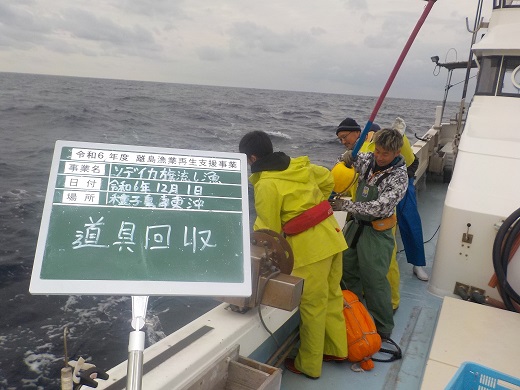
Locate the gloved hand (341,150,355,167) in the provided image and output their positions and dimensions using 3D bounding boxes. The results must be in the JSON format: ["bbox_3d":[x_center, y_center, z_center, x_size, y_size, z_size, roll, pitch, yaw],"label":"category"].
[{"bbox_3d":[0.621,-0.259,3.196,0.100,0.130,0.110,13,16,36],"label":"gloved hand"}]

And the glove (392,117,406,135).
[{"bbox_3d":[1.207,-0.601,3.898,0.100,0.170,0.110,-4,15,-31],"label":"glove"}]

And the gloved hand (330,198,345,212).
[{"bbox_3d":[0.528,0.072,3.070,0.160,0.100,0.100,0,14,-17],"label":"gloved hand"}]

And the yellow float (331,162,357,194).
[{"bbox_3d":[0.584,-0.113,3.170,0.190,0.230,0.190,31,13,23],"label":"yellow float"}]

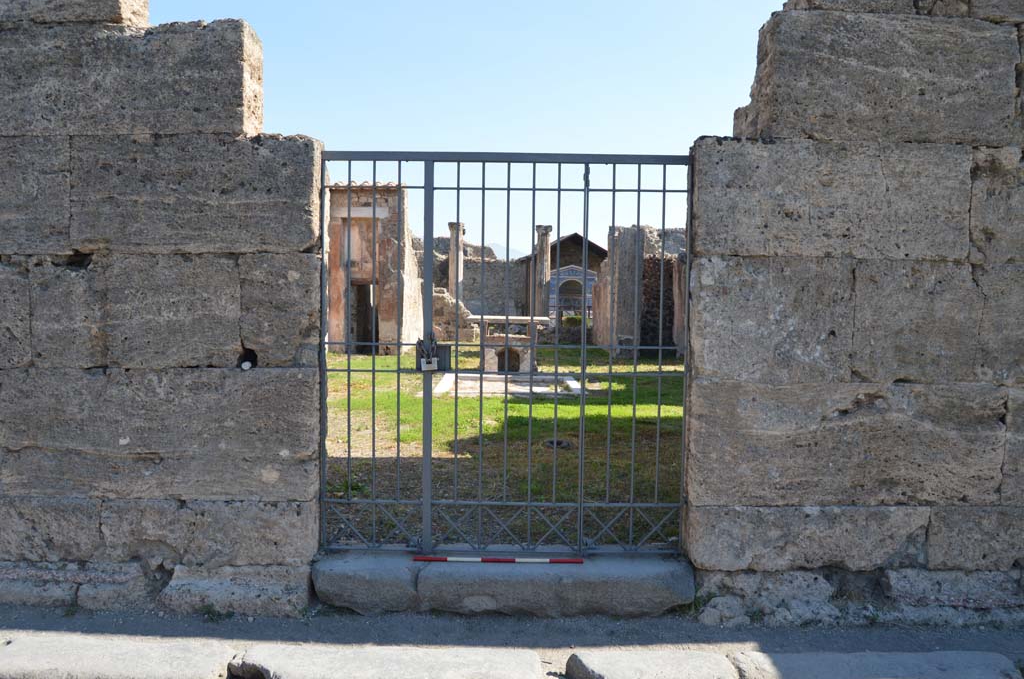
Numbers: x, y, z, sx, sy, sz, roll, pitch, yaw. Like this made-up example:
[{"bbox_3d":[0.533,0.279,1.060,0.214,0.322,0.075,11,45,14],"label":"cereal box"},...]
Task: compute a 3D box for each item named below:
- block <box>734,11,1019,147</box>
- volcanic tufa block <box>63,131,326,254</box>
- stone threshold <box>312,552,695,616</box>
[{"bbox_3d":[2.140,-1.481,4.548,1.467,0.711,0.380,1,3,-1],"label":"block"},{"bbox_3d":[-1.808,-0.834,4.537,1.382,0.662,0.380,1,3,-1],"label":"volcanic tufa block"},{"bbox_3d":[-0.047,1.397,4.492,2.126,0.195,0.520,1,3,-1],"label":"stone threshold"}]

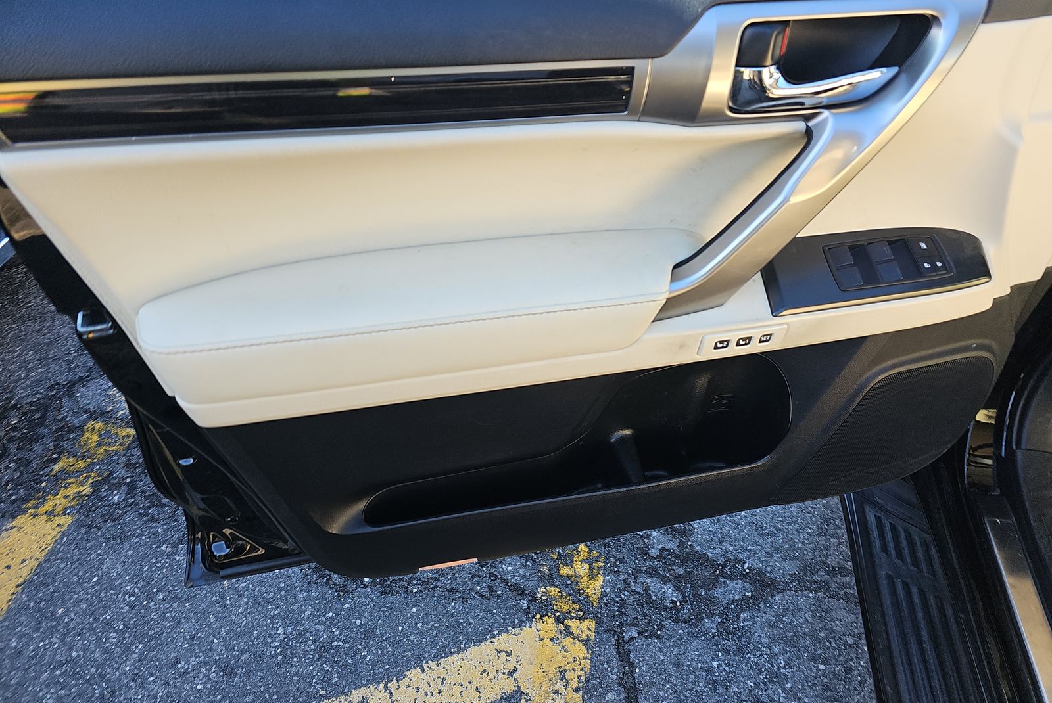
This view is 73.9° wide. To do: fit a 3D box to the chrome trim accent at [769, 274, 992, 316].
[{"bbox_3d":[0.378,-0.060,0.733,0.263,0.010,0.013,-9,45,-12],"label":"chrome trim accent"}]

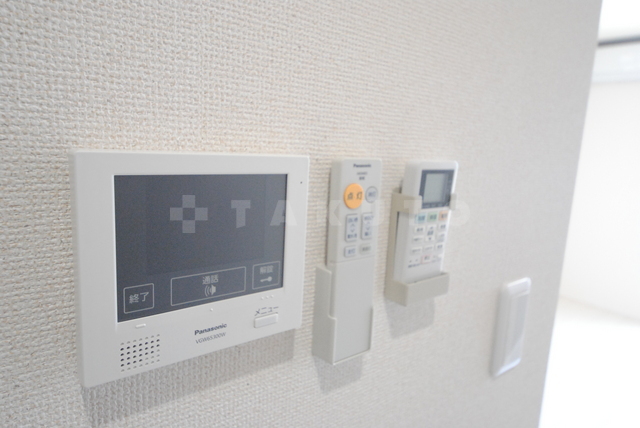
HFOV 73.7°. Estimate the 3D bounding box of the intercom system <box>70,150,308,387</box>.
[{"bbox_3d":[-0.071,0.025,0.266,0.140,0.123,0.020,-5,12,-39],"label":"intercom system"}]

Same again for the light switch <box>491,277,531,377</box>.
[{"bbox_3d":[0.244,0.139,0.539,0.069,0.120,0.010,-5,12,-40],"label":"light switch"}]

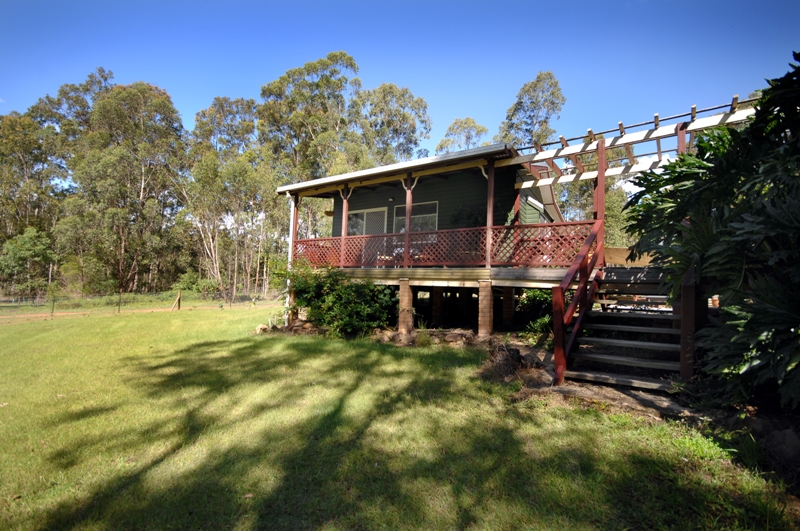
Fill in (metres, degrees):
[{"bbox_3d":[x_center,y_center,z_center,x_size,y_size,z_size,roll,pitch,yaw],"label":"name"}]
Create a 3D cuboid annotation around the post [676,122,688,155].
[{"bbox_3d":[4.649,-1.164,5.468,0.110,2.423,0.110,0,-5,32],"label":"post"}]

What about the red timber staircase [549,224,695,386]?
[{"bbox_3d":[3.187,0.281,4.678,1.220,2.430,2.850,-1,-6,37],"label":"red timber staircase"}]

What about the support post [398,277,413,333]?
[{"bbox_3d":[0.170,0.979,8.096,0.230,1.326,0.230,0,-5,32],"label":"support post"}]

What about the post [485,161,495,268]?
[{"bbox_3d":[1.936,-1.114,7.170,0.105,2.364,0.105,0,-5,32],"label":"post"}]

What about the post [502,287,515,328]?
[{"bbox_3d":[2.796,1.073,8.587,0.230,1.180,0.230,0,-5,32],"label":"post"}]

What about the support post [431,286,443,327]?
[{"bbox_3d":[1.107,1.128,9.585,0.230,1.280,0.230,0,-5,32],"label":"support post"}]

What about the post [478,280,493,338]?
[{"bbox_3d":[1.834,0.907,7.057,0.230,1.178,0.230,0,-5,32],"label":"post"}]

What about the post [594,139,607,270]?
[{"bbox_3d":[3.677,-1.148,6.078,0.110,2.402,0.110,0,-5,32],"label":"post"}]

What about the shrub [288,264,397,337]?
[{"bbox_3d":[-1.375,0.851,8.768,2.500,1.700,1.400,0,-5,32],"label":"shrub"}]

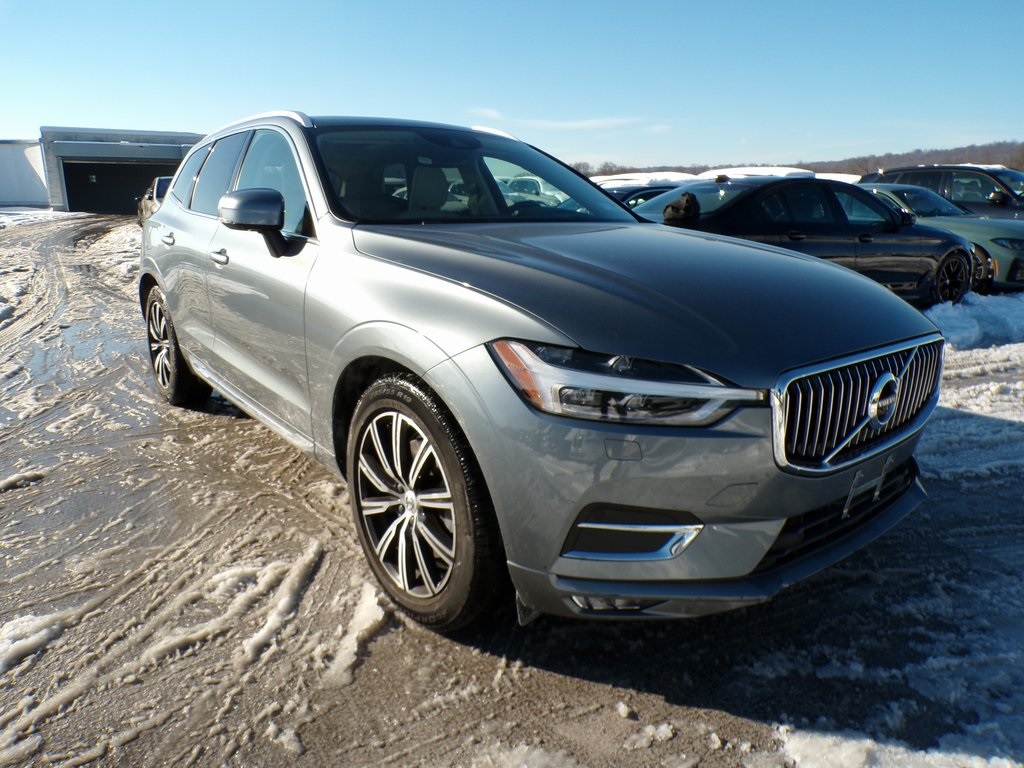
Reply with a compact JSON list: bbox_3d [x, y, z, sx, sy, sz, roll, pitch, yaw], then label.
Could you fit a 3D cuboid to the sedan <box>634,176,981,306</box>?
[{"bbox_3d":[3.279,-1.643,8.251,4.930,1.470,1.868,-6,15,-26],"label":"sedan"}]

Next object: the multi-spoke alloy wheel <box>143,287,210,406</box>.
[{"bbox_3d":[-1.976,-0.235,4.219,0.250,0.730,0.730,-9,17,-37],"label":"multi-spoke alloy wheel"}]

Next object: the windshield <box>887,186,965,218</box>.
[{"bbox_3d":[6.090,-2.645,10.400,1.340,0.150,0.790,-7,45,-31],"label":"windshield"}]

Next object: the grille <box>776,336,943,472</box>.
[{"bbox_3d":[0.945,0.044,1.835,0.820,0.280,0.130,-9,17,-37],"label":"grille"}]

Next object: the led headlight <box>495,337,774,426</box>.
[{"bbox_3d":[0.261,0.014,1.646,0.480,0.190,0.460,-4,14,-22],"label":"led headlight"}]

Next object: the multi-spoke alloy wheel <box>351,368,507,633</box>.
[{"bbox_3d":[-0.221,0.326,2.026,0.250,0.730,0.730,-9,17,-37],"label":"multi-spoke alloy wheel"}]

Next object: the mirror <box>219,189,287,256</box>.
[{"bbox_3d":[-0.846,-0.550,2.438,0.240,0.230,0.220,-9,17,-37],"label":"mirror"}]

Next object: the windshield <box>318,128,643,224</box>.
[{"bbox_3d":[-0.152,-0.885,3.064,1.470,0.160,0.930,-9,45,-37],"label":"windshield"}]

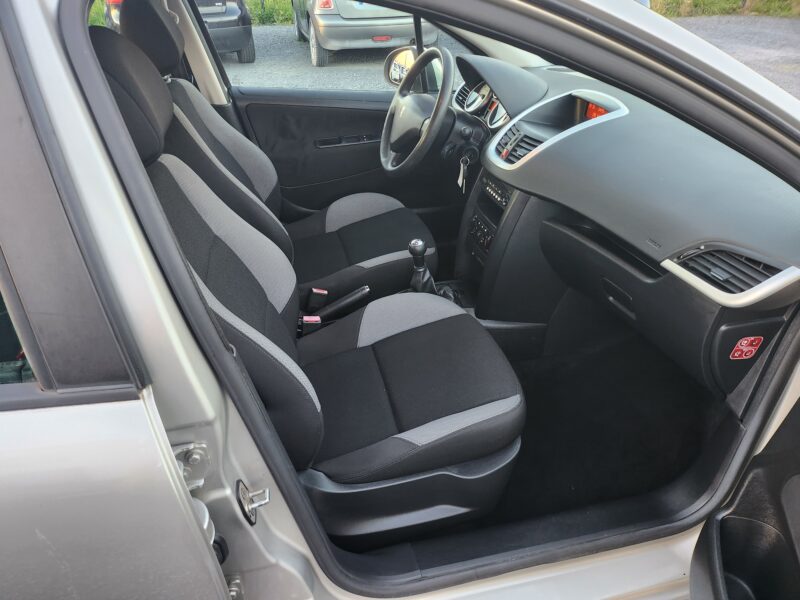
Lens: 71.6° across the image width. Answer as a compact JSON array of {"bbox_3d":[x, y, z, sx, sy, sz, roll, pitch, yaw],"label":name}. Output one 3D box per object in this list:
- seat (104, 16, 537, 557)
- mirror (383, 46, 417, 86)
[{"bbox_3d":[-0.129,-0.014,1.111,0.830,1.020,0.520,-7,33,-12],"label":"seat"},{"bbox_3d":[0.031,-0.881,2.110,0.110,0.160,0.200,-17,37,-26],"label":"mirror"}]

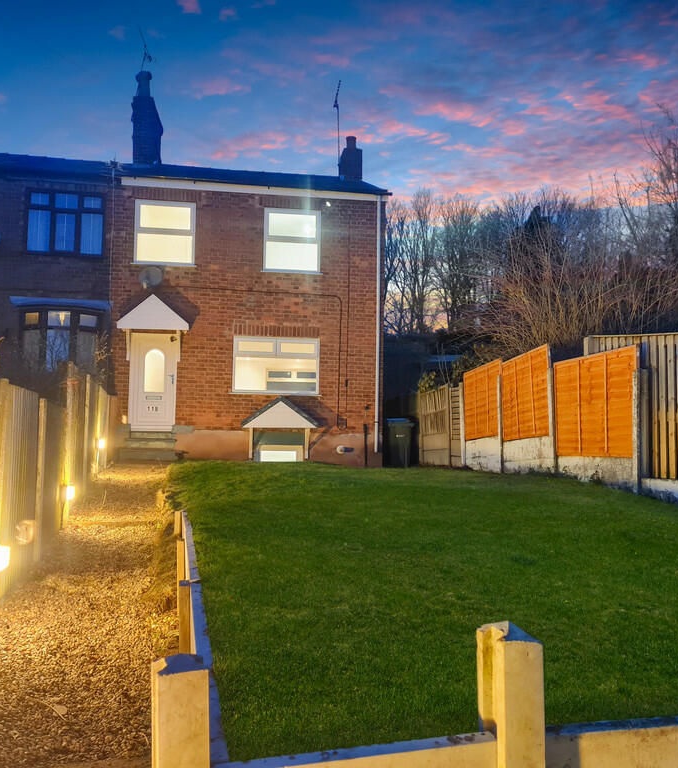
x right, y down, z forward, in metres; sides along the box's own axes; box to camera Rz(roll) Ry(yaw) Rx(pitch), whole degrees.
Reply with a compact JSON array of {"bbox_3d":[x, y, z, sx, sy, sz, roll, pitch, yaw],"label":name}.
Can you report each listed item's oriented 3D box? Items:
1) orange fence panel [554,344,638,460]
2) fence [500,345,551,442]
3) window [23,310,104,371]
[{"bbox_3d":[3.062,0.263,9.272,0.050,1.220,1.830,3,-5,-12],"label":"orange fence panel"},{"bbox_3d":[2.715,0.188,11.179,0.050,1.220,1.830,1,-7,-8],"label":"fence"},{"bbox_3d":[-5.601,-0.856,15.524,1.527,1.355,0.300,2,-6,-9],"label":"window"}]

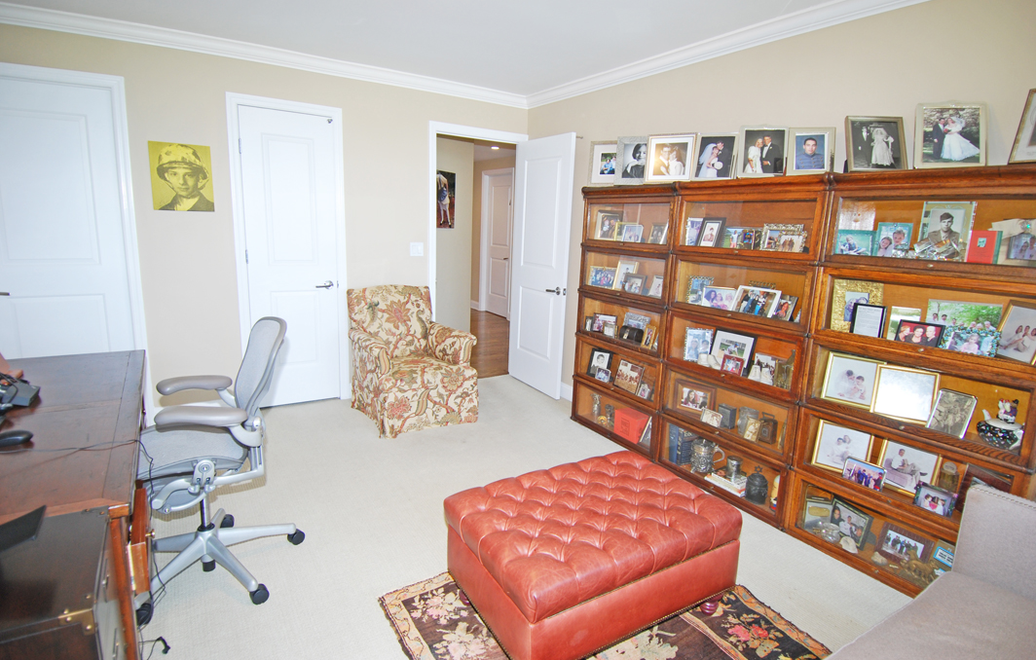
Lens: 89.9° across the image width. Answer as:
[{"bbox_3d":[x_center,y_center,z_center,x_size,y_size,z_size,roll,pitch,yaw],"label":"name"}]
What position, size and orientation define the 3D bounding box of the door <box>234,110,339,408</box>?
[{"bbox_3d":[-1.610,-0.475,3.704,0.605,2.060,0.045,-5,14,-33],"label":"door"}]

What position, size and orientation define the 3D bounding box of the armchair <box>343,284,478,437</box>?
[{"bbox_3d":[-0.779,0.163,3.718,0.695,0.896,0.806,-5,14,-33],"label":"armchair"}]

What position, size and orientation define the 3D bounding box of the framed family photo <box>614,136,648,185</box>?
[{"bbox_3d":[0.732,-1.038,3.210,0.247,0.314,0.030,5,-1,14],"label":"framed family photo"}]

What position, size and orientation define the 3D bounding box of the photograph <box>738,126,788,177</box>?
[{"bbox_3d":[1.168,-0.842,2.481,0.211,0.253,0.030,6,0,17],"label":"photograph"}]

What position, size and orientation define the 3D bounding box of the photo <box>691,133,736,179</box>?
[{"bbox_3d":[1.036,-0.898,2.718,0.214,0.261,0.030,7,-2,21],"label":"photo"}]

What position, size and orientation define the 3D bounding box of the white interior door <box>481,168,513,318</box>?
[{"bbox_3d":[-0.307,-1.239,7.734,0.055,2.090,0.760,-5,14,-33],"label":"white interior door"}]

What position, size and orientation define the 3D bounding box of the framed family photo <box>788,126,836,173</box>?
[{"bbox_3d":[1.298,-0.783,2.304,0.192,0.223,0.030,5,-1,16],"label":"framed family photo"}]

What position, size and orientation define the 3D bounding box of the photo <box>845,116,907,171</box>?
[{"bbox_3d":[1.454,-0.743,2.110,0.224,0.257,0.035,4,-10,8],"label":"photo"}]

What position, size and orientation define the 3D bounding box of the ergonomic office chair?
[{"bbox_3d":[-1.148,0.451,1.925,0.655,1.007,0.665,-5,14,-33],"label":"ergonomic office chair"}]

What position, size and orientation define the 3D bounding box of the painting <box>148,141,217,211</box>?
[{"bbox_3d":[-2.095,-0.952,3.242,0.340,0.414,0.025,-5,14,-33],"label":"painting"}]

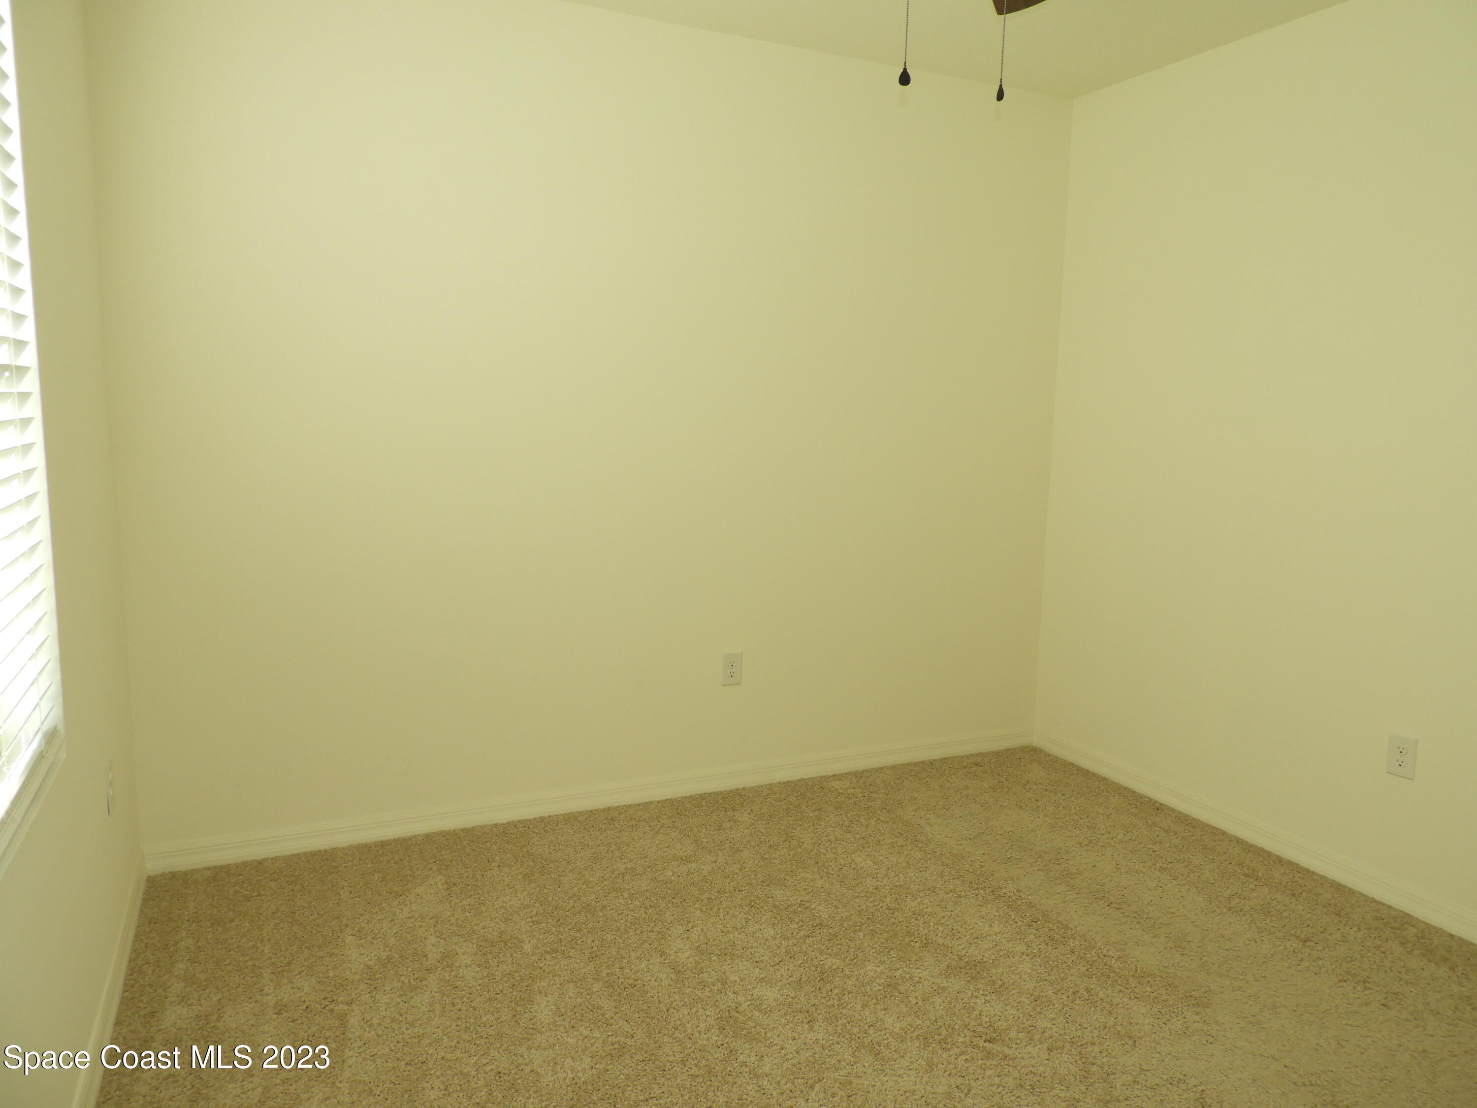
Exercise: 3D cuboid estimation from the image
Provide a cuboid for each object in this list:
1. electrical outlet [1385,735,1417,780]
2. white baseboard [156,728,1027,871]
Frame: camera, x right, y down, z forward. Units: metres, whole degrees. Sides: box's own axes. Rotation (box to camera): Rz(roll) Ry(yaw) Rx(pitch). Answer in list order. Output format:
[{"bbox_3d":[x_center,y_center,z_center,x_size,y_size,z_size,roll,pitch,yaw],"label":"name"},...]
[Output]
[{"bbox_3d":[1.783,0.544,2.750,0.008,0.114,0.071,-3,9,-25],"label":"electrical outlet"},{"bbox_3d":[-0.224,0.775,3.433,3.080,0.083,0.016,-3,9,-25],"label":"white baseboard"}]

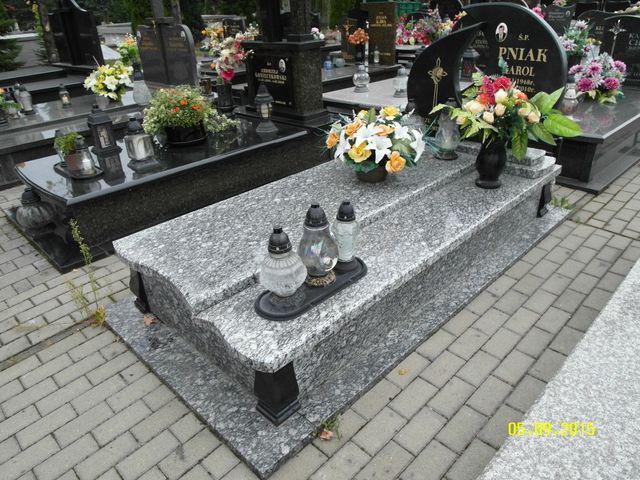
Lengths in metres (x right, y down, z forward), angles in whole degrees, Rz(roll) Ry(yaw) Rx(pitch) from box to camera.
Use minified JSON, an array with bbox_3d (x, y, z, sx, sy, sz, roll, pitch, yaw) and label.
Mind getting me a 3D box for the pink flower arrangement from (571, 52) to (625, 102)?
[{"bbox_3d":[2.562,-1.490,4.085,0.430,0.350,0.400,21,37,36],"label":"pink flower arrangement"}]

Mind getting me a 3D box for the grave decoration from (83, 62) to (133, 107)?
[{"bbox_3d":[-2.330,-1.735,4.907,0.460,0.360,0.440,-2,29,2],"label":"grave decoration"}]

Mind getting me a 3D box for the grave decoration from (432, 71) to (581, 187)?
[{"bbox_3d":[0.976,-0.574,2.405,0.760,0.620,0.460,18,35,32],"label":"grave decoration"}]

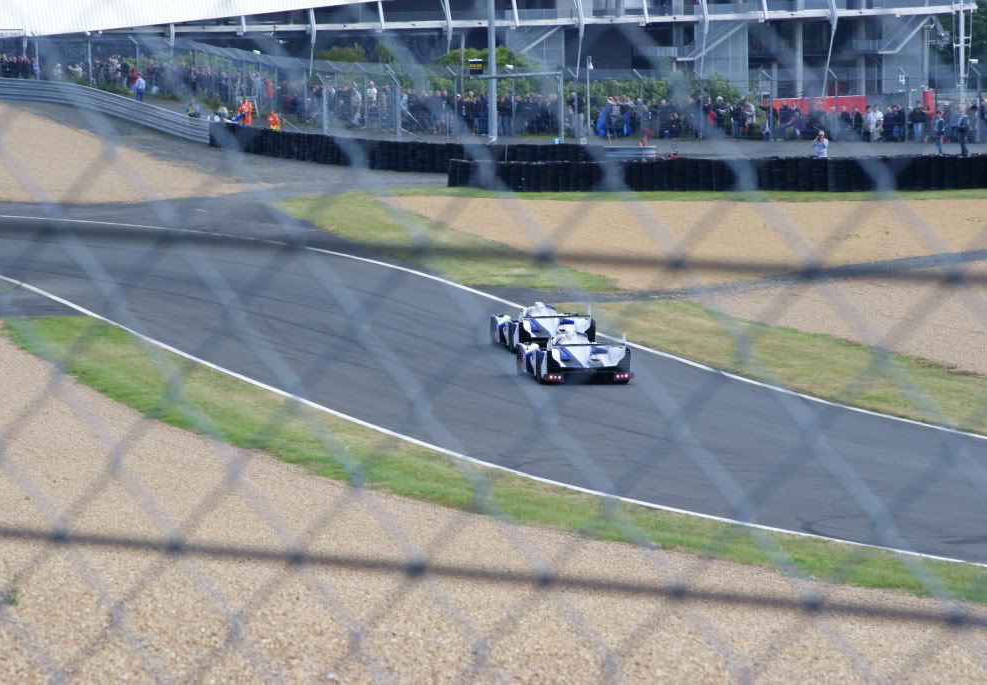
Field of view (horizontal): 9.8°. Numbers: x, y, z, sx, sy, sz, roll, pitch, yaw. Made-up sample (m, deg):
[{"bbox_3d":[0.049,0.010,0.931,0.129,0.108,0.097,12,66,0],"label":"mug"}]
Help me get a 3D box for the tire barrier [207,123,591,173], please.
[{"bbox_3d":[-6.000,-7.950,236.000,4.200,1.200,40.000,-1,3,-23],"label":"tire barrier"}]

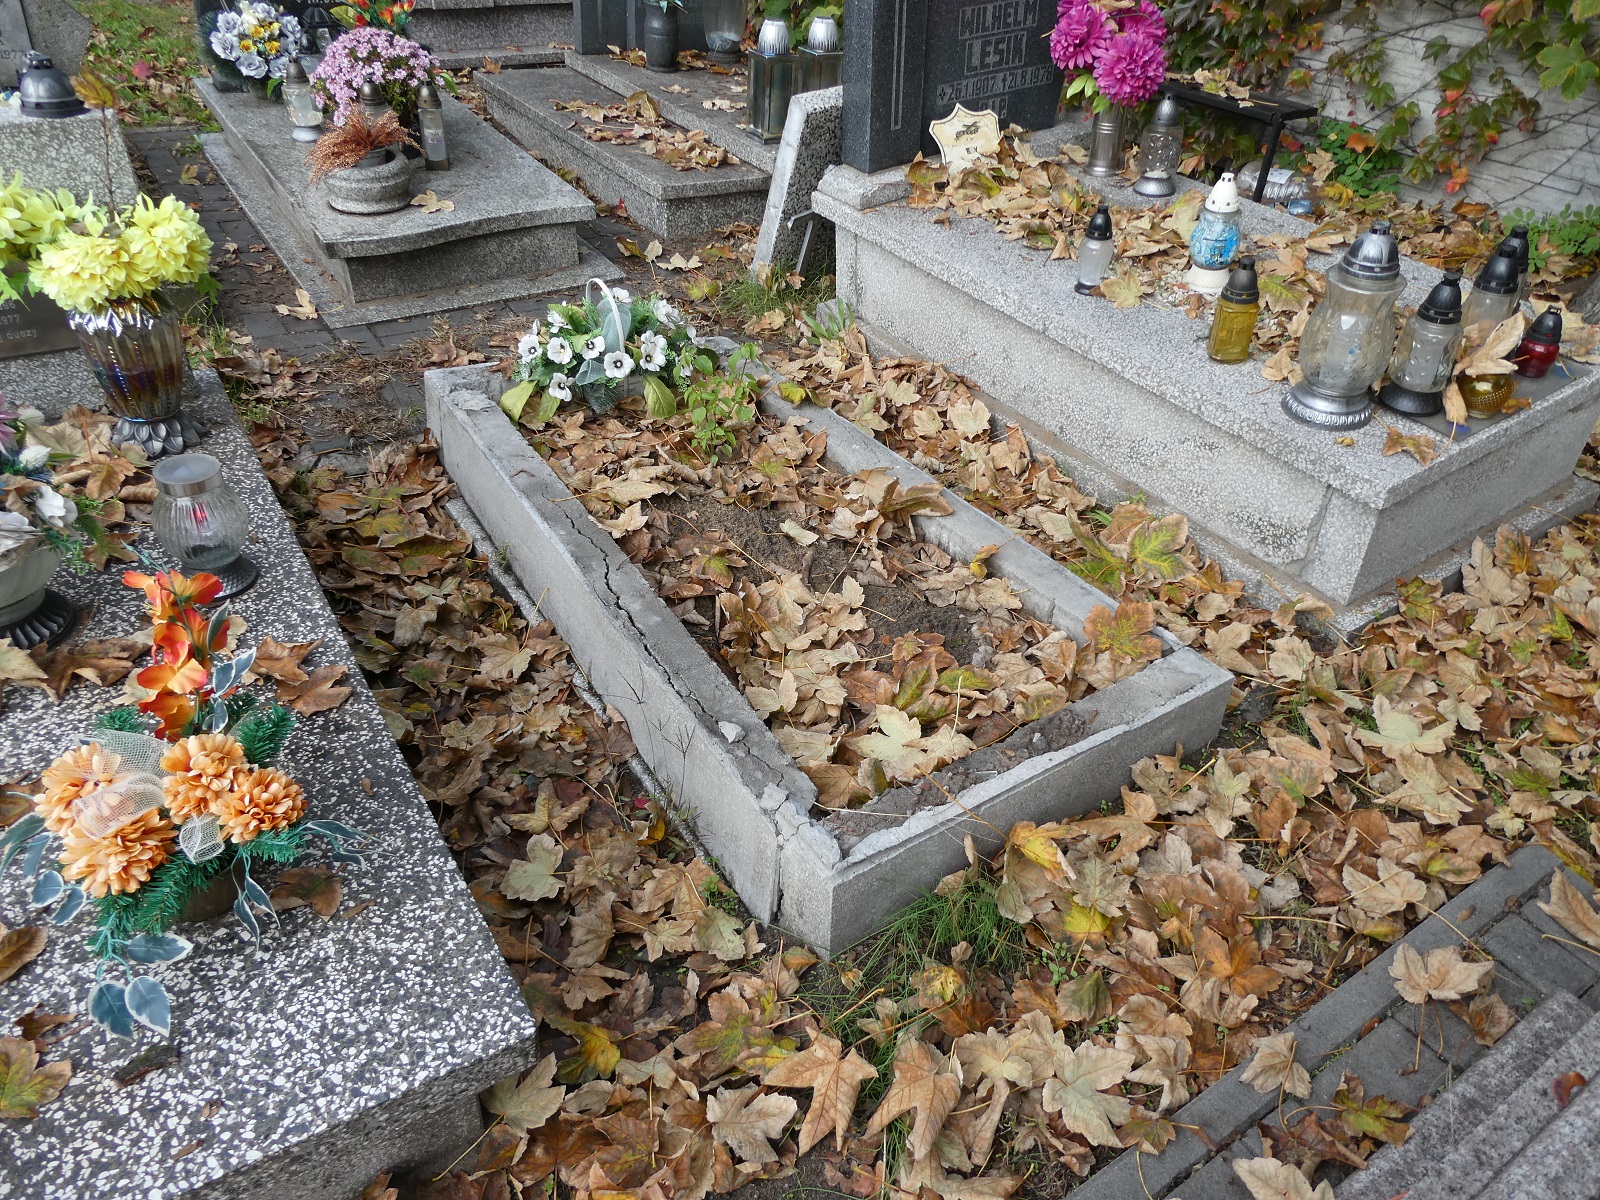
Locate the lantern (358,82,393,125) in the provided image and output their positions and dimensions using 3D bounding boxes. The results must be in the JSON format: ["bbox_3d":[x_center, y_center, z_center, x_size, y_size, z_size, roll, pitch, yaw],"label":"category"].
[{"bbox_3d":[-1.443,-1.621,3.758,0.100,0.249,0.100,-20,43,-27],"label":"lantern"}]

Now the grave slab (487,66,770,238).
[{"bbox_3d":[-0.796,-1.908,4.583,0.440,0.175,1.840,-20,43,-27],"label":"grave slab"}]

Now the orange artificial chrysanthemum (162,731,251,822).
[{"bbox_3d":[-0.720,0.214,1.341,0.096,0.098,0.092,-23,44,-29],"label":"orange artificial chrysanthemum"}]

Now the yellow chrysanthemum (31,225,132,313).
[{"bbox_3d":[-1.254,-0.575,1.938,0.150,0.140,0.145,-20,43,-27],"label":"yellow chrysanthemum"}]

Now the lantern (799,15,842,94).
[{"bbox_3d":[0.082,-1.916,4.059,0.132,0.395,0.132,-18,42,-25],"label":"lantern"}]

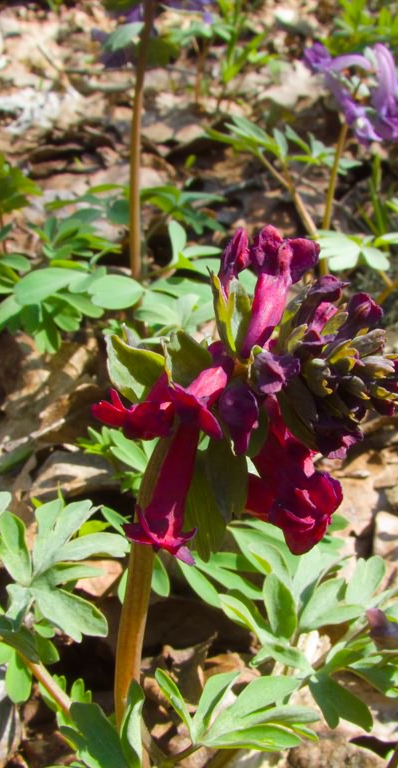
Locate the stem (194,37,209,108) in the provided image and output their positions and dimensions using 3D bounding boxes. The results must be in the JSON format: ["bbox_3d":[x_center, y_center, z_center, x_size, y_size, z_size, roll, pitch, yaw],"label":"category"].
[{"bbox_3d":[0.002,-0.274,0.627,0.006,0.058,0.006,7,38,-5],"label":"stem"}]

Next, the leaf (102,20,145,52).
[{"bbox_3d":[-0.027,-0.125,0.255,0.016,0.005,0.009,-36,83,-11],"label":"leaf"}]

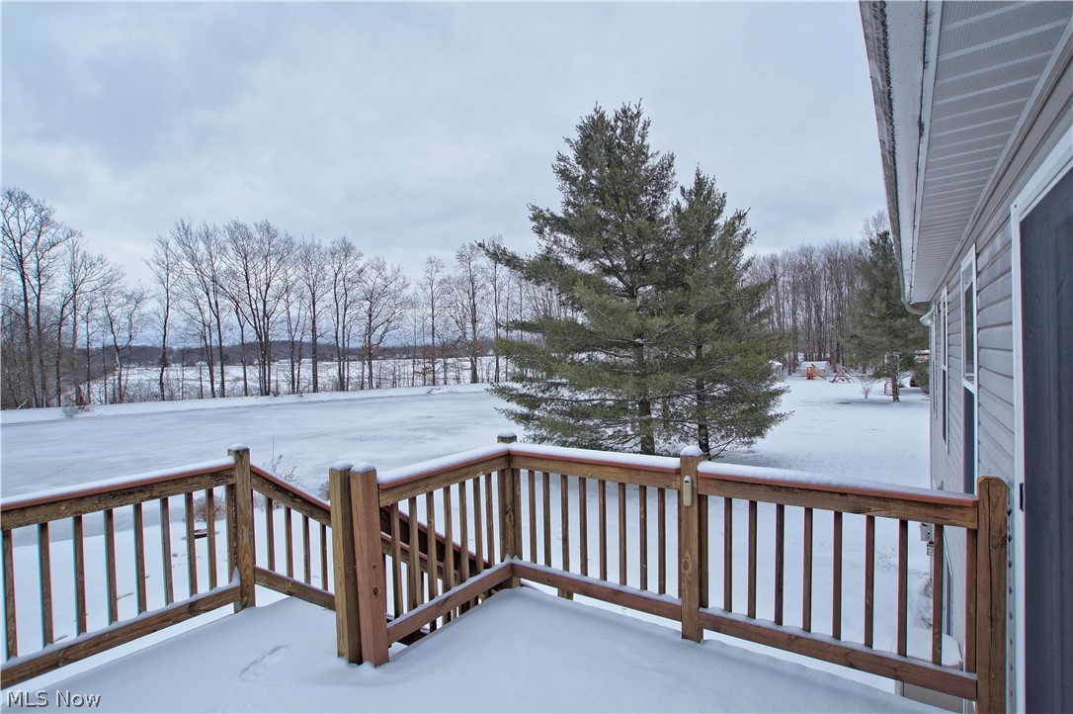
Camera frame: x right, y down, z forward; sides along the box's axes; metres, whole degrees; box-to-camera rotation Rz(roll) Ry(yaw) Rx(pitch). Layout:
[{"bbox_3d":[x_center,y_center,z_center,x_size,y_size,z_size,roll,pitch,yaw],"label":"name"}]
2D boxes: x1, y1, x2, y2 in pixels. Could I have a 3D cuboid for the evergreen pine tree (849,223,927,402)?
[{"bbox_3d":[28.252,-3.428,38.000,6.500,14.000,6.500,0,1,38],"label":"evergreen pine tree"}]

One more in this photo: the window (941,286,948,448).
[{"bbox_3d":[4.841,0.115,5.650,0.100,1.810,1.050,0,1,38],"label":"window"}]

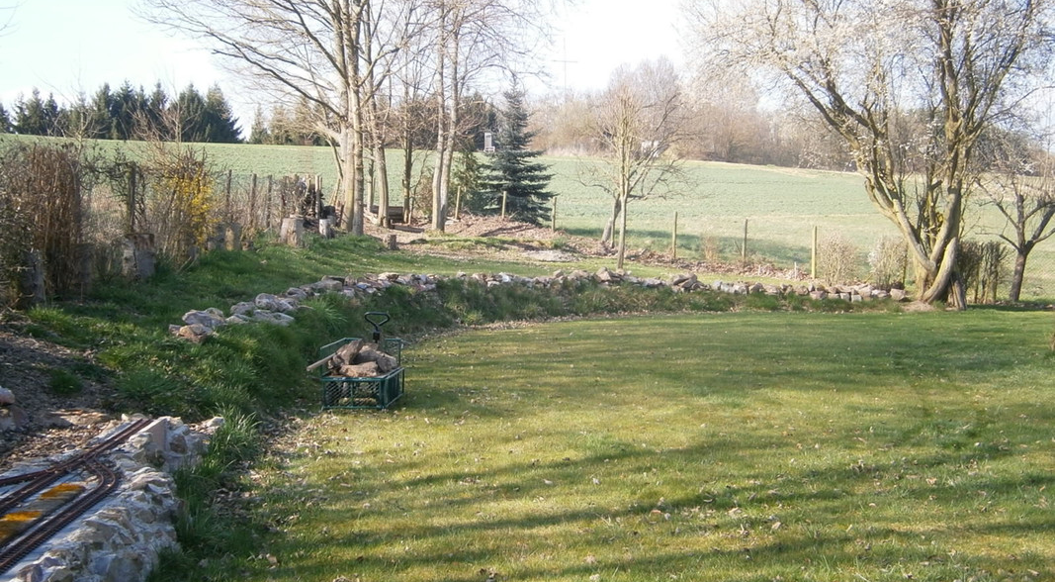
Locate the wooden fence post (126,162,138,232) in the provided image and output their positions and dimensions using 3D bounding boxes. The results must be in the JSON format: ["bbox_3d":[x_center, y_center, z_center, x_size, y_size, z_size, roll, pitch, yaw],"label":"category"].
[{"bbox_3d":[-5.336,-1.107,14.800,0.095,1.214,0.095,0,3,0],"label":"wooden fence post"}]

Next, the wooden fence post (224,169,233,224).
[{"bbox_3d":[-5.389,-1.624,19.800,0.085,1.160,0.085,0,3,0],"label":"wooden fence post"}]

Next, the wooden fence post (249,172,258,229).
[{"bbox_3d":[-5.542,-1.791,22.200,0.090,1.201,0.090,0,3,0],"label":"wooden fence post"}]

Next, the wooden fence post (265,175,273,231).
[{"bbox_3d":[-5.646,-1.925,24.000,0.085,1.233,0.085,0,3,0],"label":"wooden fence post"}]

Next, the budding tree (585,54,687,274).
[{"bbox_3d":[2.142,-2.409,22.000,2.100,3.900,2.100,0,3,0],"label":"budding tree"}]

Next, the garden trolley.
[{"bbox_3d":[-1.403,0.587,9.494,0.560,0.780,1.020,0,3,3],"label":"garden trolley"}]

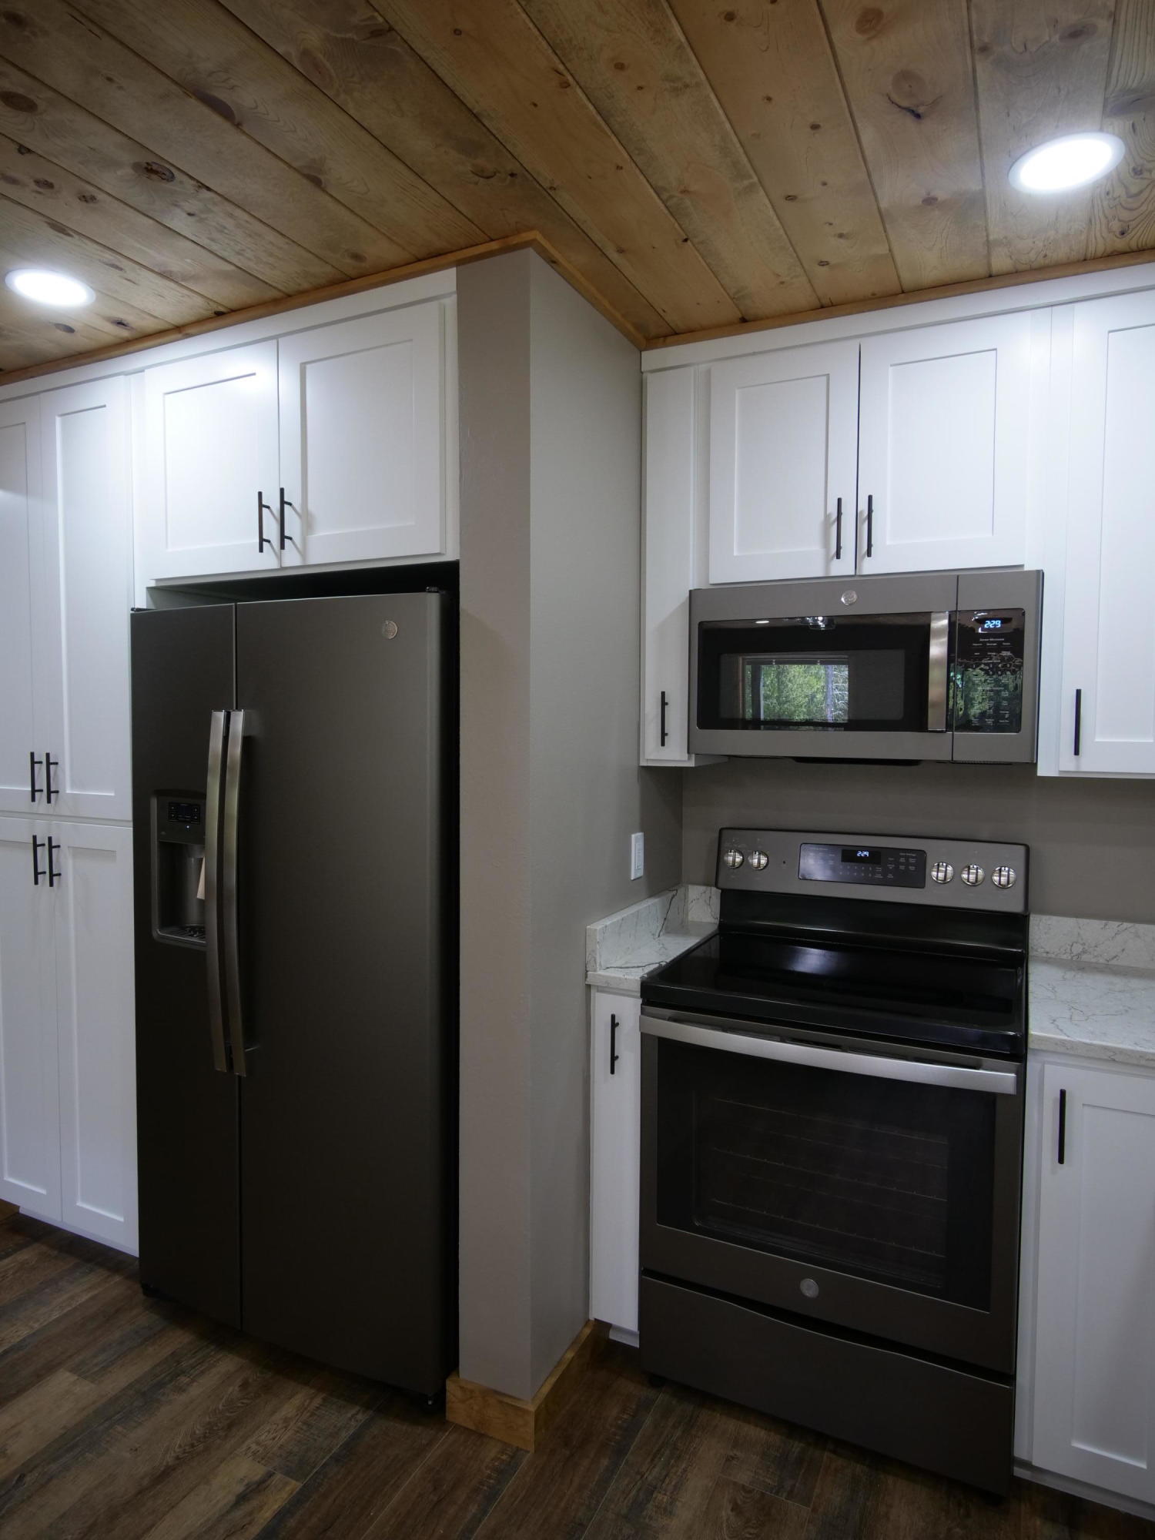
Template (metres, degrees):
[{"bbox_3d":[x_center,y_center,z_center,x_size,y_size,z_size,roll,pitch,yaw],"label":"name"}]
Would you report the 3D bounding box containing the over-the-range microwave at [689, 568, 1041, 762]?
[{"bbox_3d":[0.692,-0.230,2.168,0.759,0.411,0.410,2,3,25],"label":"over-the-range microwave"}]

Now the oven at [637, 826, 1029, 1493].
[{"bbox_3d":[0.619,0.792,2.114,0.758,1.218,0.665,2,3,25],"label":"oven"}]

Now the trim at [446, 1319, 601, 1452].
[{"bbox_3d":[-0.116,1.357,2.031,0.214,0.090,0.330,2,3,25],"label":"trim"}]

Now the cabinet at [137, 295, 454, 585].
[{"bbox_3d":[-0.558,-0.727,2.292,0.955,0.538,0.615,2,3,25],"label":"cabinet"}]

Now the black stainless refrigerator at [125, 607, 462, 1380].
[{"bbox_3d":[-0.531,0.493,2.369,0.901,1.777,0.865,2,3,25],"label":"black stainless refrigerator"}]

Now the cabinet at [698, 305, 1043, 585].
[{"bbox_3d":[0.707,-0.725,2.182,0.764,0.567,0.350,2,3,25],"label":"cabinet"}]

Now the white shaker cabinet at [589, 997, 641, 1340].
[{"bbox_3d":[0.225,0.903,2.348,0.138,0.790,0.590,2,3,25],"label":"white shaker cabinet"}]

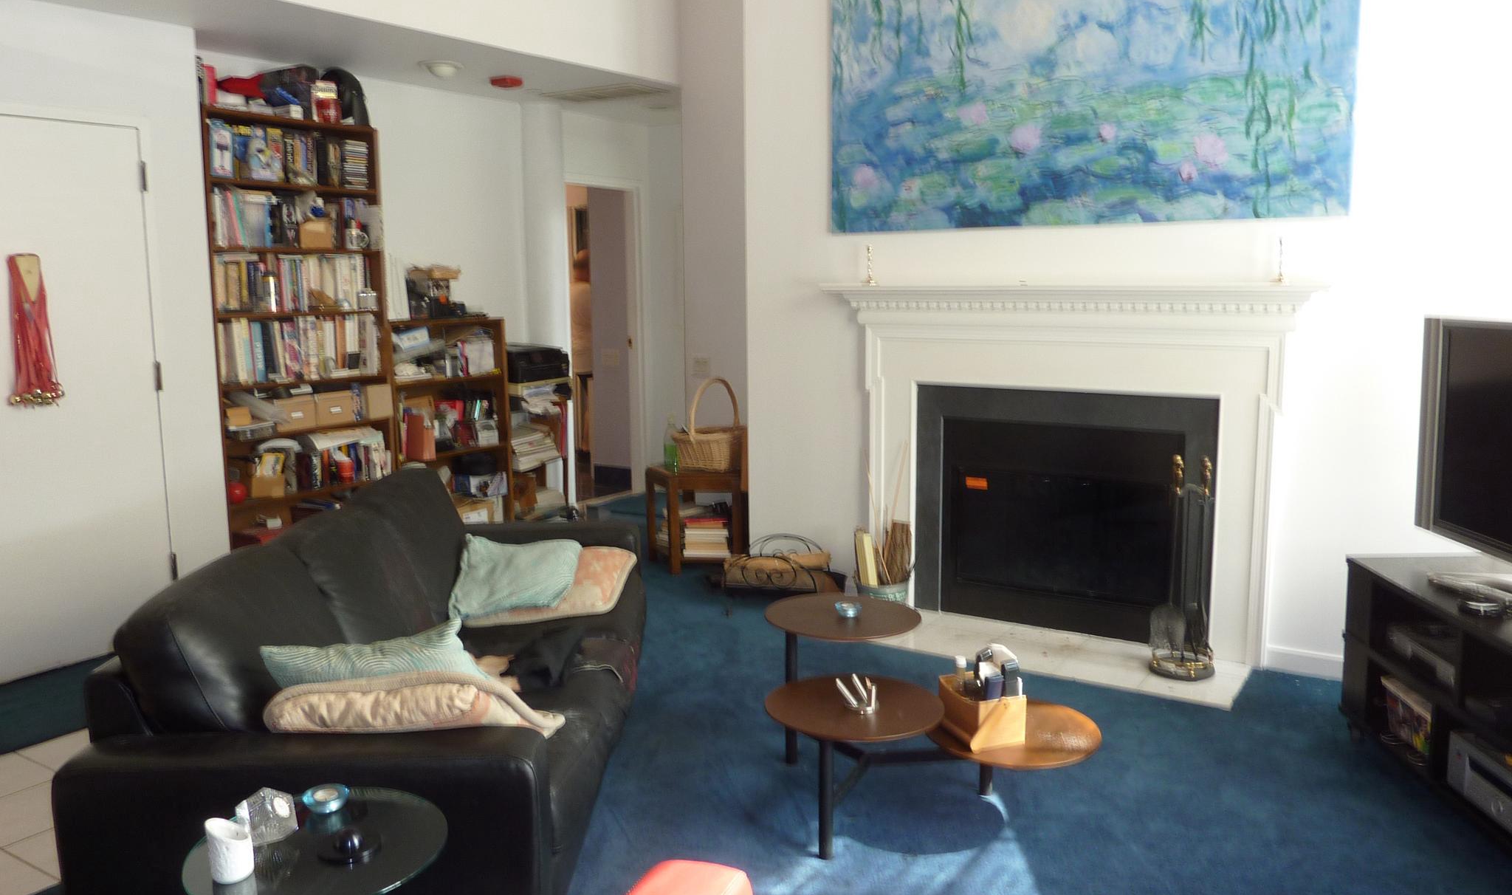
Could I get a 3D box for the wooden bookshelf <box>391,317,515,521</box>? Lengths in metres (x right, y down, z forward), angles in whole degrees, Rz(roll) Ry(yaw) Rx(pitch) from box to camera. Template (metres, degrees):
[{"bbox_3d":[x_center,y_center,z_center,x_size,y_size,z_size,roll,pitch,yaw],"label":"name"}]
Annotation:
[{"bbox_3d":[-1.646,-0.025,5.665,0.280,1.260,0.698,6,10,37],"label":"wooden bookshelf"}]

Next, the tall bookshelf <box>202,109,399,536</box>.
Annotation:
[{"bbox_3d":[-2.107,-0.362,4.981,0.280,2.130,0.809,6,10,37],"label":"tall bookshelf"}]

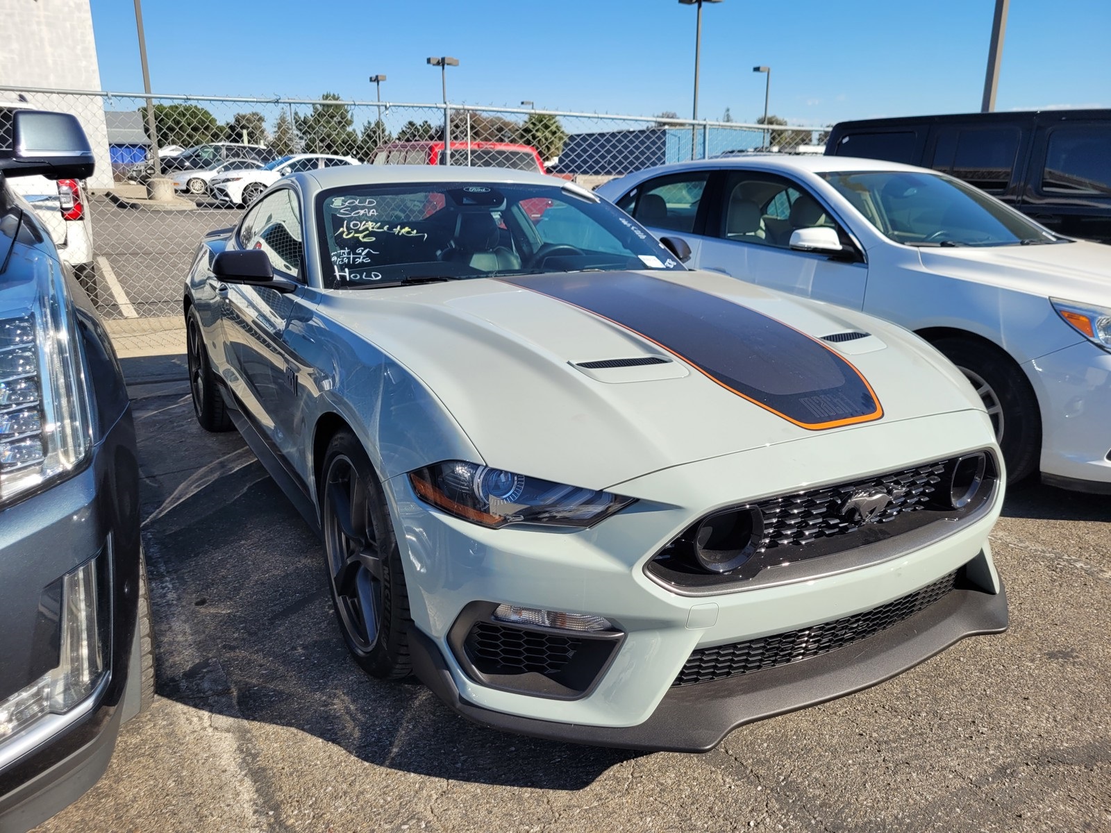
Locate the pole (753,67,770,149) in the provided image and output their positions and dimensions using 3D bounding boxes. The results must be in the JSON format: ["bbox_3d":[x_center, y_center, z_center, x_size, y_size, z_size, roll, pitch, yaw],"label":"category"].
[{"bbox_3d":[11.321,-15.821,45.836,0.900,6.382,0.450,-14,20,-41],"label":"pole"}]

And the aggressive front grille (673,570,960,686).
[{"bbox_3d":[0.672,0.476,1.925,0.920,0.110,0.100,-8,17,-29],"label":"aggressive front grille"}]

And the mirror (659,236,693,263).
[{"bbox_3d":[0.536,-0.730,3.728,0.260,0.155,0.170,-8,17,-29],"label":"mirror"}]

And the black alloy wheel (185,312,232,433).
[{"bbox_3d":[-1.805,-0.270,4.506,0.290,0.695,0.695,-8,17,-29],"label":"black alloy wheel"}]

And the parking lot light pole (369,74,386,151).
[{"bbox_3d":[-9.926,-16.141,47.455,0.500,6.122,1.000,-8,17,-28],"label":"parking lot light pole"}]

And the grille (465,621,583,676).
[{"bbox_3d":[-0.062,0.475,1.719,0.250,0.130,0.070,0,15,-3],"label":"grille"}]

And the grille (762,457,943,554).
[{"bbox_3d":[0.680,0.186,1.837,0.600,0.118,0.080,-8,17,-29],"label":"grille"}]

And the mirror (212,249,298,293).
[{"bbox_3d":[-1.031,-0.510,2.849,0.260,0.155,0.170,-8,17,-29],"label":"mirror"}]

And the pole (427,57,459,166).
[{"bbox_3d":[-5.356,-14.295,40.852,1.600,6.118,0.550,-6,16,-21],"label":"pole"}]

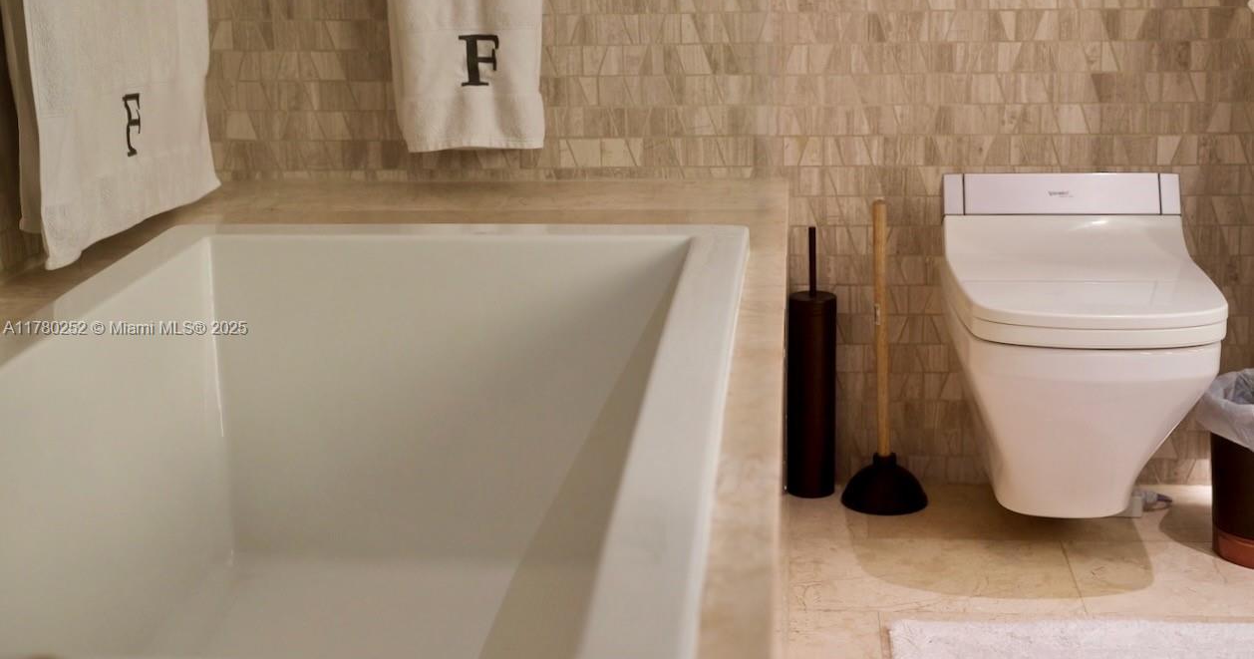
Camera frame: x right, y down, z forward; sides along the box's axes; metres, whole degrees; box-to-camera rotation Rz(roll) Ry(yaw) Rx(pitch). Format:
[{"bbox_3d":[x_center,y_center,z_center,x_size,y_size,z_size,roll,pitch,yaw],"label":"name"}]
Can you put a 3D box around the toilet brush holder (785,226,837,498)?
[{"bbox_3d":[0.317,0.053,2.976,0.079,0.463,0.079,0,14,5],"label":"toilet brush holder"}]

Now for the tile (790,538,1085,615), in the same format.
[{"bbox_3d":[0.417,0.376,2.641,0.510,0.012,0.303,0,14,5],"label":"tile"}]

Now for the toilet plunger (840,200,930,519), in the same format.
[{"bbox_3d":[0.432,0.042,2.906,0.144,0.515,0.144,0,14,5],"label":"toilet plunger"}]

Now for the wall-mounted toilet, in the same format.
[{"bbox_3d":[0.689,0.050,2.667,0.376,0.493,0.620,0,14,5],"label":"wall-mounted toilet"}]

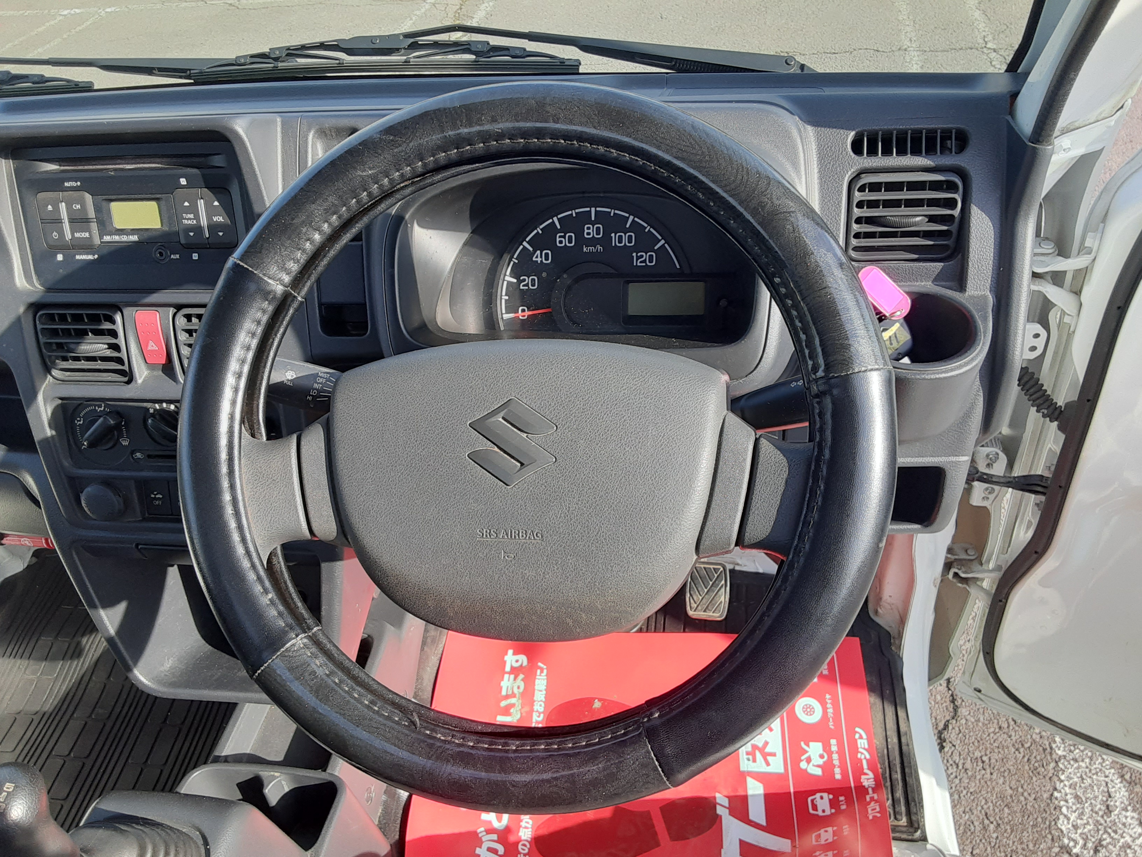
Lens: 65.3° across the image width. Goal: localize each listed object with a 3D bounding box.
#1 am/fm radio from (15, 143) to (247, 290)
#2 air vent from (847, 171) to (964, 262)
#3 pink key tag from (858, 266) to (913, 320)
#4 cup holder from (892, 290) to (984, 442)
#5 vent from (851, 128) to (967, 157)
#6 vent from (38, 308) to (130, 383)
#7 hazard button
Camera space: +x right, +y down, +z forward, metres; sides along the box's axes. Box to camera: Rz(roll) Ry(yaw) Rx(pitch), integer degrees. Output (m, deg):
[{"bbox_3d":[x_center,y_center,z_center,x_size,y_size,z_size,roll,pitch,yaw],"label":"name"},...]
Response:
[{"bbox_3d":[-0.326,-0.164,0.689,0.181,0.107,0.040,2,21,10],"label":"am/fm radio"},{"bbox_3d":[0.234,-0.152,0.636,0.076,0.060,0.030,0,21,6],"label":"air vent"},{"bbox_3d":[0.213,-0.092,0.605,0.019,0.004,0.045,-43,69,1],"label":"pink key tag"},{"bbox_3d":[0.230,-0.044,0.623,0.088,0.066,0.096,1,41,7],"label":"cup holder"},{"bbox_3d":[0.246,-0.211,0.657,0.081,0.019,0.020,0,19,6],"label":"vent"},{"bbox_3d":[-0.386,-0.070,0.726,0.073,0.060,0.030,2,21,10],"label":"vent"},{"bbox_3d":[-0.331,-0.074,0.713,0.019,0.044,0.014,2,21,10],"label":"hazard button"}]

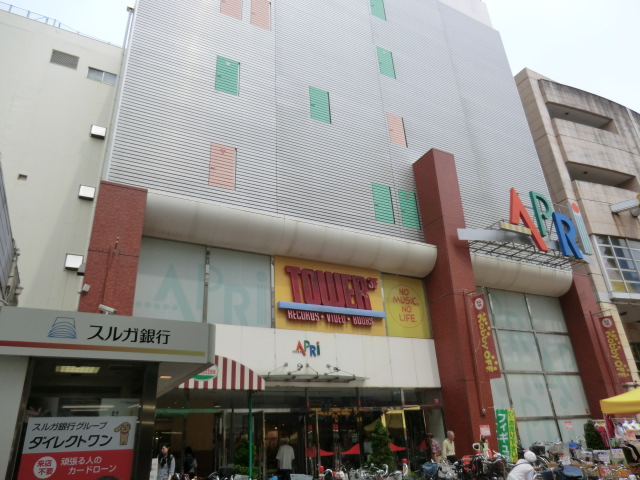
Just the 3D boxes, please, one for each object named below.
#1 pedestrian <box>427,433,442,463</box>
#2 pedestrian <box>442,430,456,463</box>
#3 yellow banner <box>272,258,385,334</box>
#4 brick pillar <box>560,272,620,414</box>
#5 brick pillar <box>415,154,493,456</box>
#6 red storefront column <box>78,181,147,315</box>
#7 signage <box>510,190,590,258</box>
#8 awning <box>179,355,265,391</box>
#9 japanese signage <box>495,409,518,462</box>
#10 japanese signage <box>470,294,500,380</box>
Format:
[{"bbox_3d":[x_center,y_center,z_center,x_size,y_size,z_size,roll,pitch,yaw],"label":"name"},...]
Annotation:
[{"bbox_3d":[3.615,6.736,13.560,0.350,1.570,0.480,-21,-30,36],"label":"pedestrian"},{"bbox_3d":[4.064,6.650,13.494,0.480,1.630,0.320,20,-32,-41],"label":"pedestrian"},{"bbox_3d":[0.507,1.934,15.026,4.287,2.375,0.200,10,-27,-27],"label":"yellow banner"},{"bbox_3d":[12.464,5.525,20.071,1.180,8.150,0.970,10,-27,-27],"label":"brick pillar"},{"bbox_3d":[5.078,2.212,16.681,1.140,12.200,1.550,10,-27,-27],"label":"brick pillar"},{"bbox_3d":[-5.322,2.409,10.772,1.180,8.100,1.000,10,-27,-27],"label":"red storefront column"},{"bbox_3d":[10.141,-0.785,19.744,5.386,2.971,0.300,10,-27,-27],"label":"signage"},{"bbox_3d":[-3.018,3.297,10.957,3.140,0.845,1.050,10,-27,-27],"label":"awning"},{"bbox_3d":[5.920,6.344,14.043,0.600,1.800,0.080,-7,-24,9],"label":"japanese signage"},{"bbox_3d":[5.643,3.272,15.109,0.060,2.820,0.610,10,-27,-27],"label":"japanese signage"}]

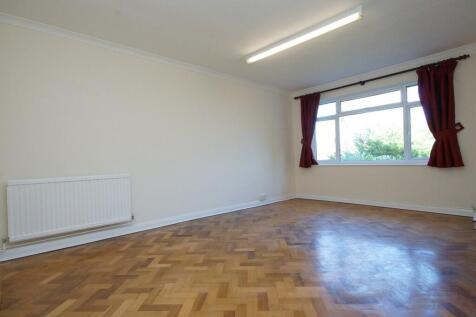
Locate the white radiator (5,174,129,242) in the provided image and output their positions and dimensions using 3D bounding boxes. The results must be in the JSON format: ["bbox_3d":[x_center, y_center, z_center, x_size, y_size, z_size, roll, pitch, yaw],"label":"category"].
[{"bbox_3d":[-1.847,0.524,2.444,1.097,0.598,0.110,-2,-1,-37],"label":"white radiator"}]

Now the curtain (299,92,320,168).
[{"bbox_3d":[1.562,-0.580,4.591,0.421,1.575,0.130,-2,-1,43],"label":"curtain"}]

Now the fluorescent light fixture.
[{"bbox_3d":[0.741,-1.526,2.747,1.518,0.105,0.085,-2,-1,43],"label":"fluorescent light fixture"}]

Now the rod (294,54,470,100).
[{"bbox_3d":[2.291,-1.404,3.904,2.700,0.058,0.080,-2,-1,43],"label":"rod"}]

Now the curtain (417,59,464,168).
[{"bbox_3d":[3.057,-0.643,3.213,0.469,1.565,0.140,-2,-1,43],"label":"curtain"}]

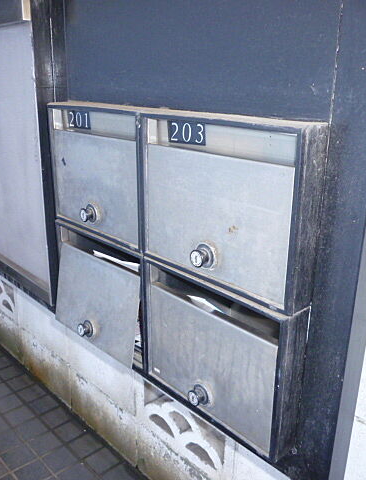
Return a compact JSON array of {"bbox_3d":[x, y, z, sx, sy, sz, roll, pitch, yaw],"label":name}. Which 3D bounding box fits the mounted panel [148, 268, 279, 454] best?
[{"bbox_3d":[0.028,0.162,0.643,0.030,0.191,0.238,-17,26,-40],"label":"mounted panel"}]

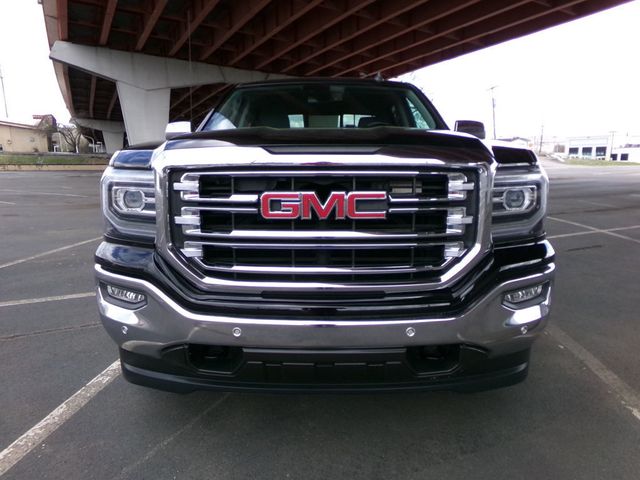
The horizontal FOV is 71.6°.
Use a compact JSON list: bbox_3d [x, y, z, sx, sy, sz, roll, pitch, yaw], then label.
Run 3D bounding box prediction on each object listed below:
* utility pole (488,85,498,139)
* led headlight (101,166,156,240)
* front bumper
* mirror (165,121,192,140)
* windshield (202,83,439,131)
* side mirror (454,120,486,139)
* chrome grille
[{"bbox_3d":[27.451,-19.799,70.000,1.400,9.600,0.400,0,11,0],"label":"utility pole"},{"bbox_3d":[-0.785,-0.145,1.822,0.320,0.300,0.230,3,12,14],"label":"led headlight"},{"bbox_3d":[0.020,0.293,1.842,1.980,0.570,0.420,0,11,0],"label":"front bumper"},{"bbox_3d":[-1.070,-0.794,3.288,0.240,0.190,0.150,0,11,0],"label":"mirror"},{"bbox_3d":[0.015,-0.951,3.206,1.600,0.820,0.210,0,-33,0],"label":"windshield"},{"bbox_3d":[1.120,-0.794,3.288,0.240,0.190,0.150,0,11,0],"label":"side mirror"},{"bbox_3d":[0.018,-0.058,1.671,1.170,0.440,0.140,0,11,0],"label":"chrome grille"}]

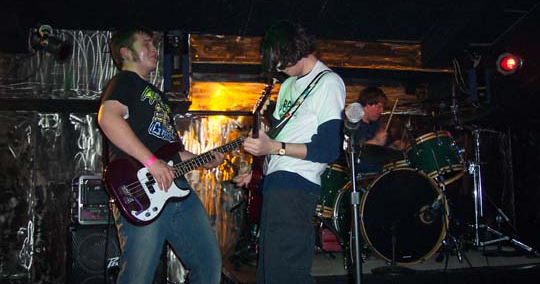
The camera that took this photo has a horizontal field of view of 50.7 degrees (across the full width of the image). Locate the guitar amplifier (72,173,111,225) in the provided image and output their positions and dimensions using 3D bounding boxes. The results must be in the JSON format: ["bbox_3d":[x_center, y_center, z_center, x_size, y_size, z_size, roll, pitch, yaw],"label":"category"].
[{"bbox_3d":[-1.040,0.372,3.880,0.530,0.317,0.420,1,-1,-18],"label":"guitar amplifier"}]

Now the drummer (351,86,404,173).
[{"bbox_3d":[0.745,0.170,4.120,0.650,1.150,0.550,-1,-1,41],"label":"drummer"}]

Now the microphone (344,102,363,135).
[{"bbox_3d":[0.233,-0.058,1.620,0.052,0.052,0.162,1,-27,-1],"label":"microphone"}]

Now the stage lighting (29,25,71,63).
[{"bbox_3d":[-1.530,-0.690,4.000,0.240,0.200,0.170,16,4,19],"label":"stage lighting"}]

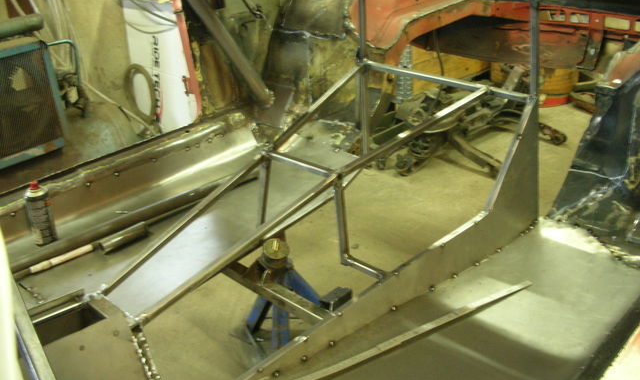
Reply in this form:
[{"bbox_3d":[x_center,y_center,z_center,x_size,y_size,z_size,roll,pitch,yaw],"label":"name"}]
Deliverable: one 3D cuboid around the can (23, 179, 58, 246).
[{"bbox_3d":[-0.837,0.065,1.938,0.065,0.199,0.065,-2,25,0],"label":"can"}]

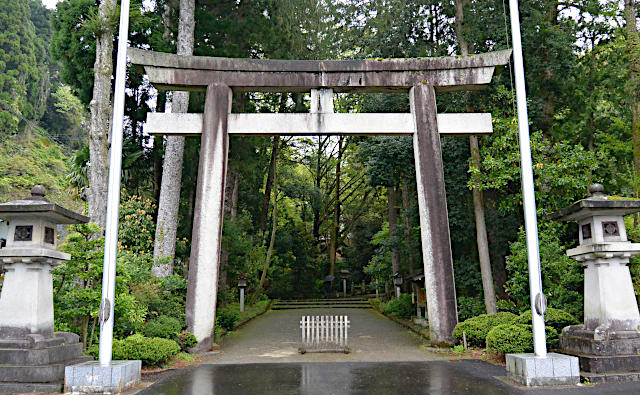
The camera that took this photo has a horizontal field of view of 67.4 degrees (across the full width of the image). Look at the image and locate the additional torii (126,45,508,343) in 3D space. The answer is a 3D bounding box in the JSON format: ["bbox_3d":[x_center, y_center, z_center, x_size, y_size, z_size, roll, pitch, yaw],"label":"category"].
[{"bbox_3d":[0.012,-0.068,13.875,11.200,8.600,0.950,0,-10,-1],"label":"additional torii"}]

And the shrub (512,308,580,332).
[{"bbox_3d":[5.752,3.161,12.270,1.600,0.780,1.350,-1,-10,0],"label":"shrub"}]

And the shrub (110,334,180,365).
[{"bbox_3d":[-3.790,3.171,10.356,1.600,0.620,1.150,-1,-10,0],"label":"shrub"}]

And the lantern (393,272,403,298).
[{"bbox_3d":[4.094,4.869,25.162,0.580,1.800,0.580,-1,-10,0],"label":"lantern"}]

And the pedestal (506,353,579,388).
[{"bbox_3d":[3.908,2.985,8.440,0.920,0.440,0.920,0,-10,-5],"label":"pedestal"}]

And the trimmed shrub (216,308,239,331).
[{"bbox_3d":[-3.337,4.407,17.374,0.900,0.820,0.850,-1,-10,0],"label":"trimmed shrub"}]

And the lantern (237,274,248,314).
[{"bbox_3d":[-3.803,4.719,23.667,0.600,1.850,0.600,-1,-10,0],"label":"lantern"}]

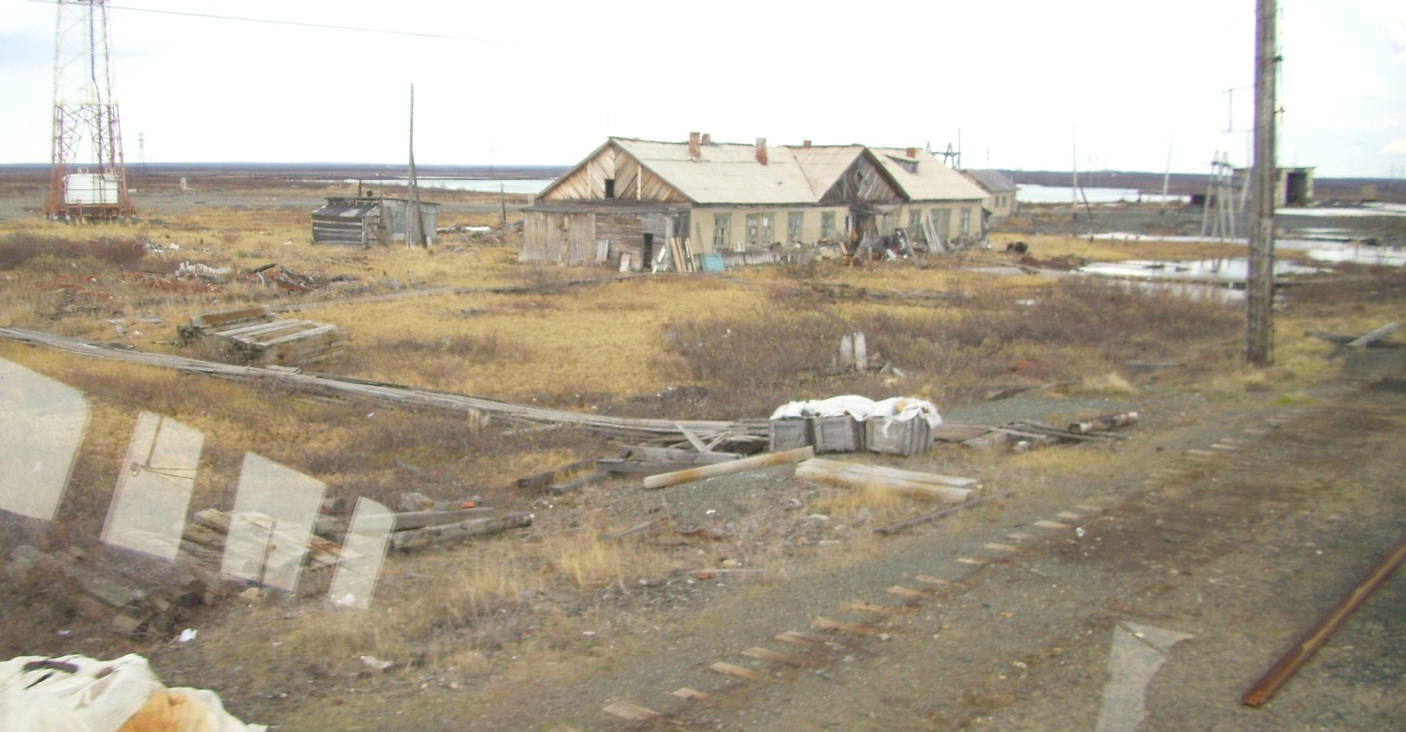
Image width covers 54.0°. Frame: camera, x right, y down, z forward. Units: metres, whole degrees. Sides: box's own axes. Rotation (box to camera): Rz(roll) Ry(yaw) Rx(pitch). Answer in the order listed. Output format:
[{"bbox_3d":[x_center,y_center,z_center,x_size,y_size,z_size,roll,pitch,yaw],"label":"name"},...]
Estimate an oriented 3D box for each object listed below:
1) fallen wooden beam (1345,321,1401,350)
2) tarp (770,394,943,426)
[{"bbox_3d":[16.319,-0.727,33.631,2.650,0.180,0.240,-13,15,-39],"label":"fallen wooden beam"},{"bbox_3d":[2.360,0.735,21.474,2.592,0.404,0.765,1,8,6],"label":"tarp"}]

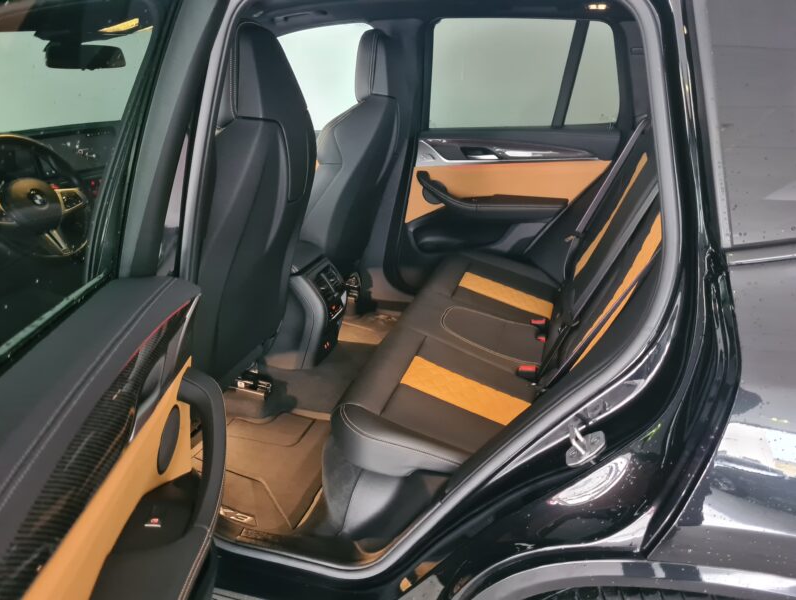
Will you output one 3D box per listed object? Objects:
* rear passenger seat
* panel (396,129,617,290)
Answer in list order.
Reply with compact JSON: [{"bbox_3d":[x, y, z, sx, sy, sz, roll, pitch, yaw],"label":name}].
[{"bbox_3d":[0.416,-0.033,1.789,0.910,1.000,1.320,7,24,17],"label":"rear passenger seat"},{"bbox_3d":[0.415,-0.354,2.466,0.840,0.710,0.130,7,24,17],"label":"panel"}]

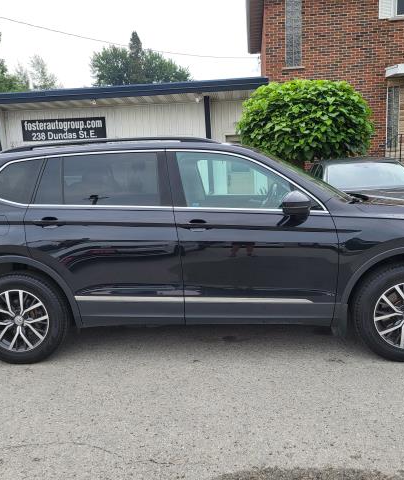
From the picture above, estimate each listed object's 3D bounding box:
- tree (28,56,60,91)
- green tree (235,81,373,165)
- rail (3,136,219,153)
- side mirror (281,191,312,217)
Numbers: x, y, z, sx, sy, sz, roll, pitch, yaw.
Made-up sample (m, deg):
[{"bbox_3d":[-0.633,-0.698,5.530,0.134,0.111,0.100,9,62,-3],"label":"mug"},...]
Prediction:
[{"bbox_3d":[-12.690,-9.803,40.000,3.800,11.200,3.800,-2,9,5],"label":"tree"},{"bbox_3d":[2.347,-1.978,10.900,3.050,3.250,2.900,-2,9,5],"label":"green tree"},{"bbox_3d":[-0.691,-0.712,3.607,1.670,0.100,0.080,-2,9,5],"label":"rail"},{"bbox_3d":[0.620,-0.243,3.196,0.180,0.180,0.230,-2,9,5],"label":"side mirror"}]

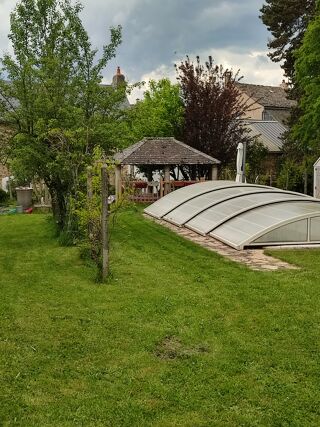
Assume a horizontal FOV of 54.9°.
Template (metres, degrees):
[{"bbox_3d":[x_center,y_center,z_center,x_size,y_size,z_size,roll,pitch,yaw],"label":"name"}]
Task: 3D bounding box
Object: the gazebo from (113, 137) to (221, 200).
[{"bbox_3d":[0.067,-2.636,18.221,5.600,3.570,3.950,-3,8,-19],"label":"gazebo"}]

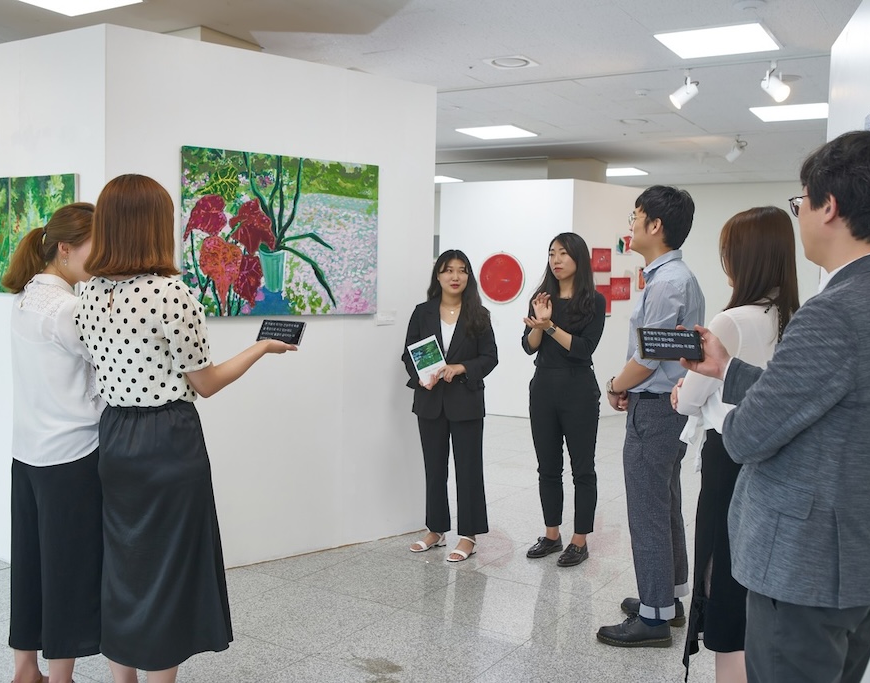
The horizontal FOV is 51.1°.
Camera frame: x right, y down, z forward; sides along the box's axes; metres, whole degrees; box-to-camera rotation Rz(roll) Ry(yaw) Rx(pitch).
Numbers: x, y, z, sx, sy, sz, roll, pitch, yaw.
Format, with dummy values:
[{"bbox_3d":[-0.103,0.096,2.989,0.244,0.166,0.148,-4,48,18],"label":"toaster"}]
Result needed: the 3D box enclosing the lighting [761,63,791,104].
[{"bbox_3d":[2.115,-1.621,5.664,0.120,0.250,0.190,0,4,-19],"label":"lighting"}]

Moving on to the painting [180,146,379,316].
[{"bbox_3d":[-0.728,-0.511,4.460,1.090,0.775,0.032,-2,5,-39],"label":"painting"}]

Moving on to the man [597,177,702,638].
[{"bbox_3d":[0.878,0.286,3.688,0.410,1.809,0.480,3,4,16],"label":"man"}]

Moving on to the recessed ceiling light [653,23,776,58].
[{"bbox_3d":[1.631,-1.735,5.234,0.600,0.040,0.600,4,4,30],"label":"recessed ceiling light"}]

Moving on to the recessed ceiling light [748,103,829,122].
[{"bbox_3d":[2.896,-1.841,7.298,0.600,0.040,0.600,4,4,30],"label":"recessed ceiling light"}]

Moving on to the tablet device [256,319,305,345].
[{"bbox_3d":[-0.477,-0.029,2.820,0.155,0.075,0.009,4,-24,25],"label":"tablet device"}]

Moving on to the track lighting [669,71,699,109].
[{"bbox_3d":[1.633,-1.654,5.979,0.190,0.250,0.120,2,4,5],"label":"track lighting"}]

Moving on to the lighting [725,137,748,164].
[{"bbox_3d":[2.811,-1.795,8.520,0.190,0.250,0.120,3,4,25],"label":"lighting"}]

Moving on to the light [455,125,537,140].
[{"bbox_3d":[0.589,-1.989,8.608,0.600,0.040,0.600,4,4,30],"label":"light"}]

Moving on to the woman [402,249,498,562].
[{"bbox_3d":[0.086,0.310,4.750,0.470,1.574,0.340,2,4,9],"label":"woman"}]

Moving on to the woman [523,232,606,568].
[{"bbox_3d":[0.667,0.286,4.631,0.410,1.667,0.350,3,4,25],"label":"woman"}]

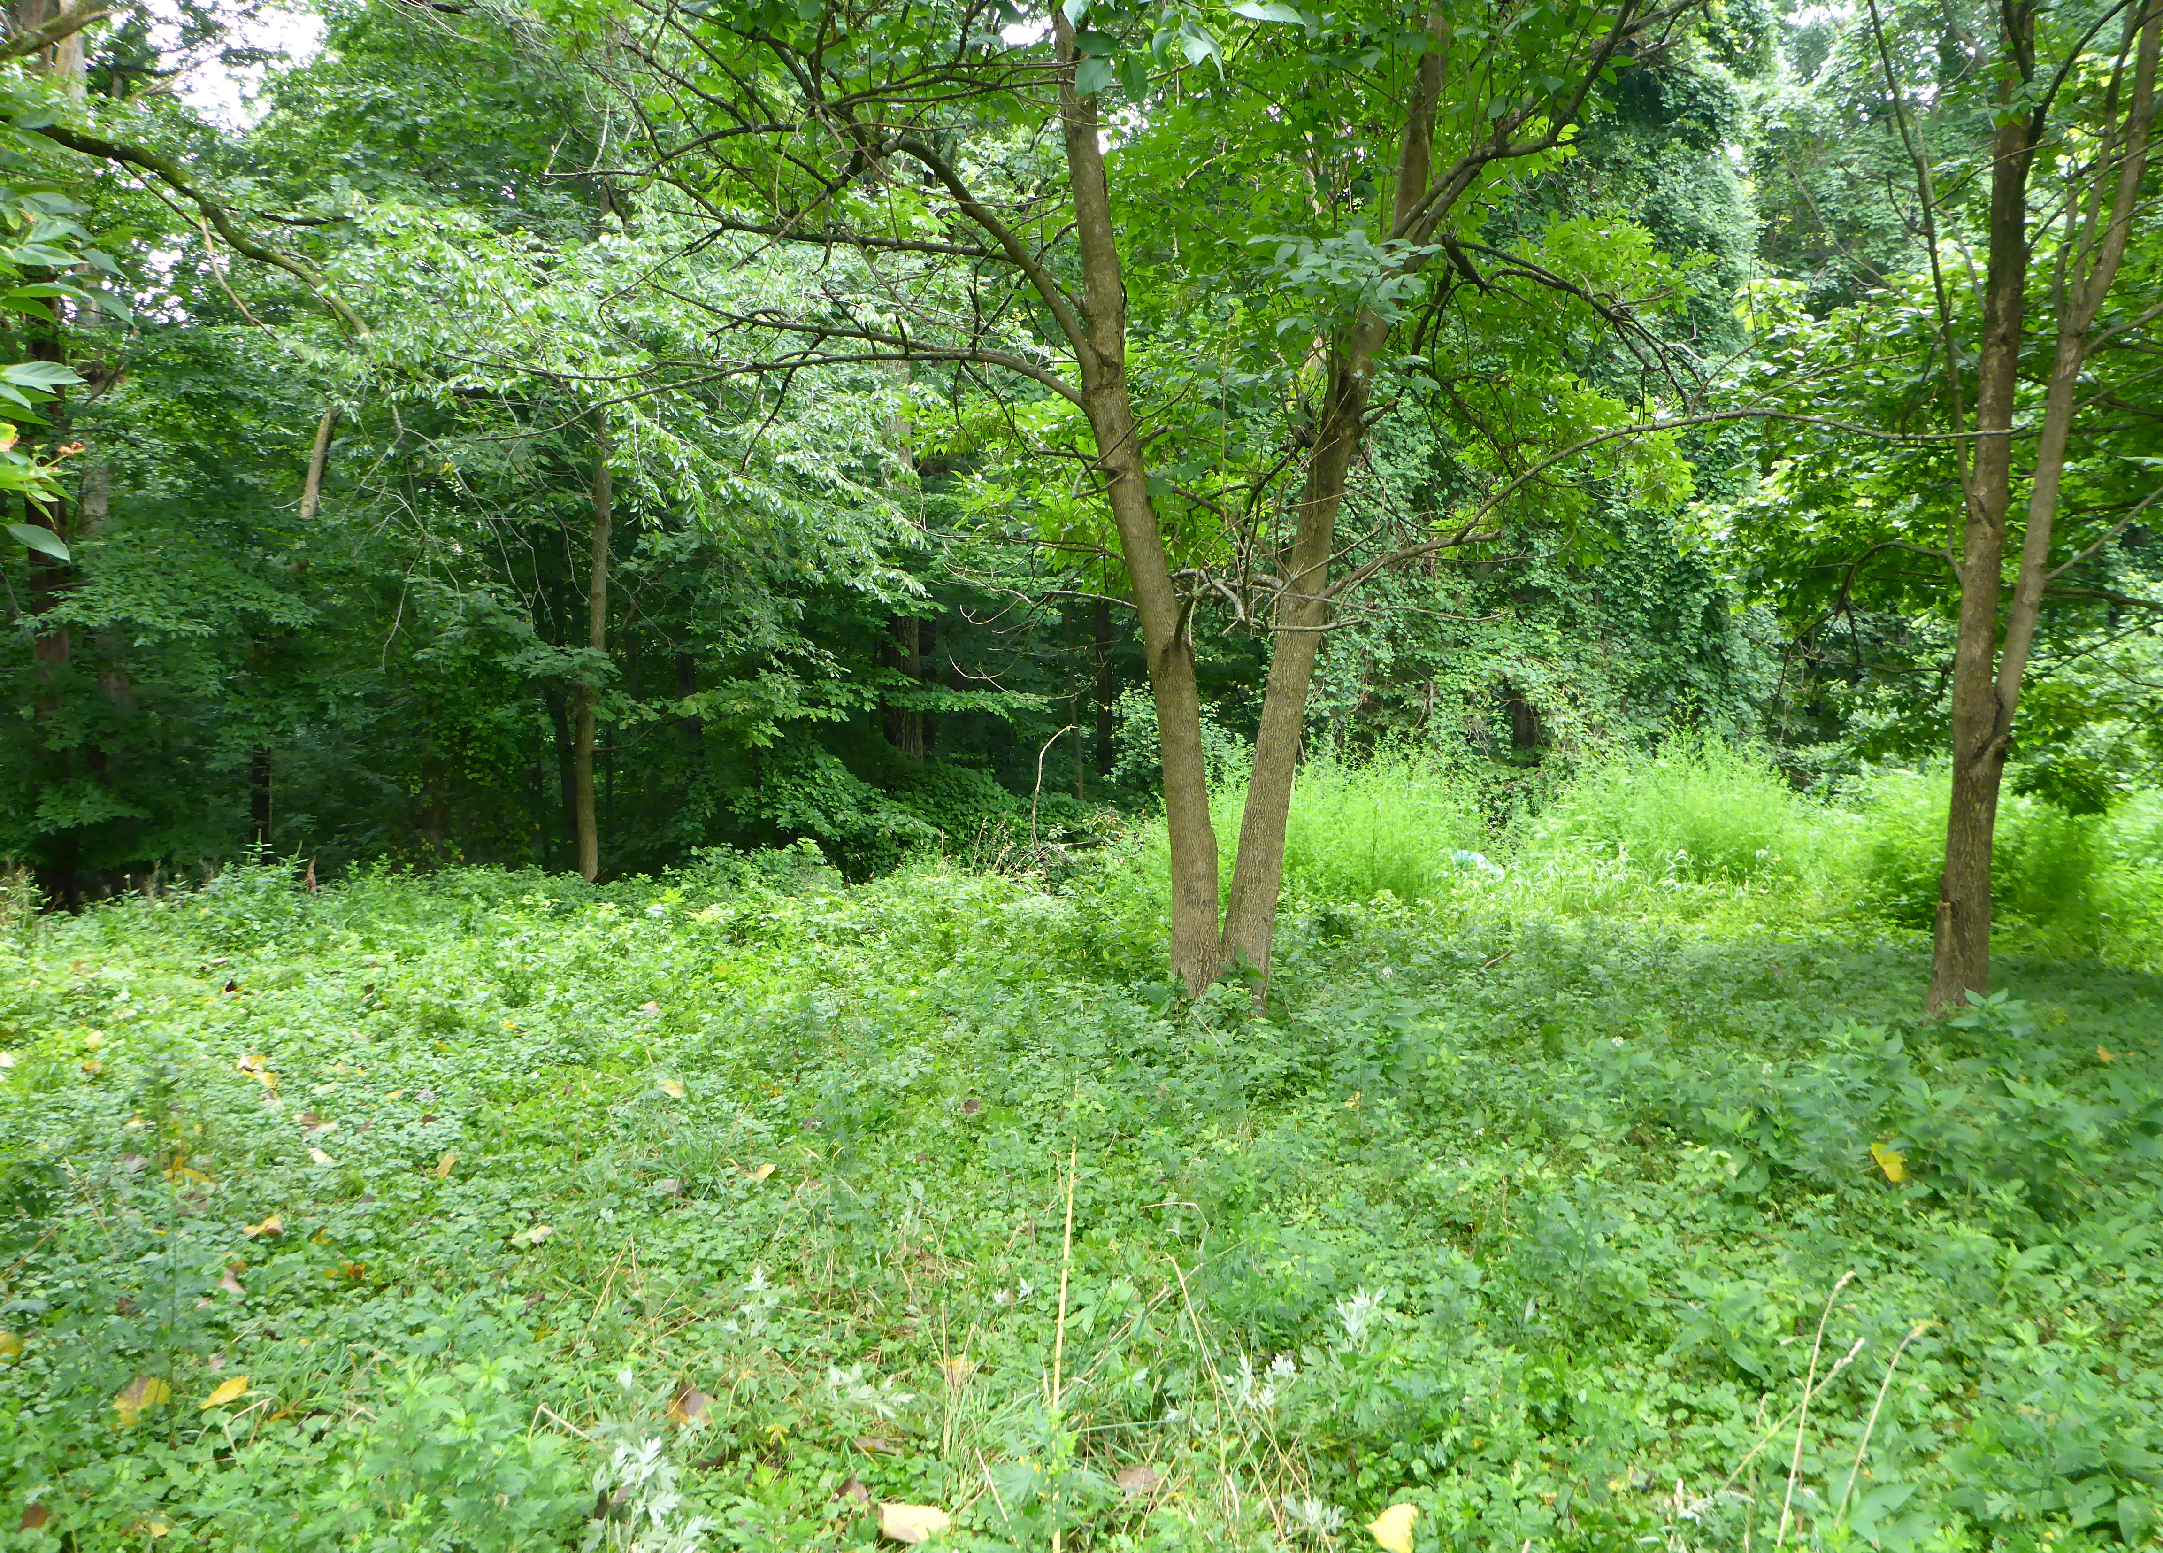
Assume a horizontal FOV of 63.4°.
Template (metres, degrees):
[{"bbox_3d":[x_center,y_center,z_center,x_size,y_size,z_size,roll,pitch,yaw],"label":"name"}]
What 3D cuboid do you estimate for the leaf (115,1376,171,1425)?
[{"bbox_3d":[-1.931,1.285,3.600,0.115,0.050,0.110,0,3,0],"label":"leaf"}]

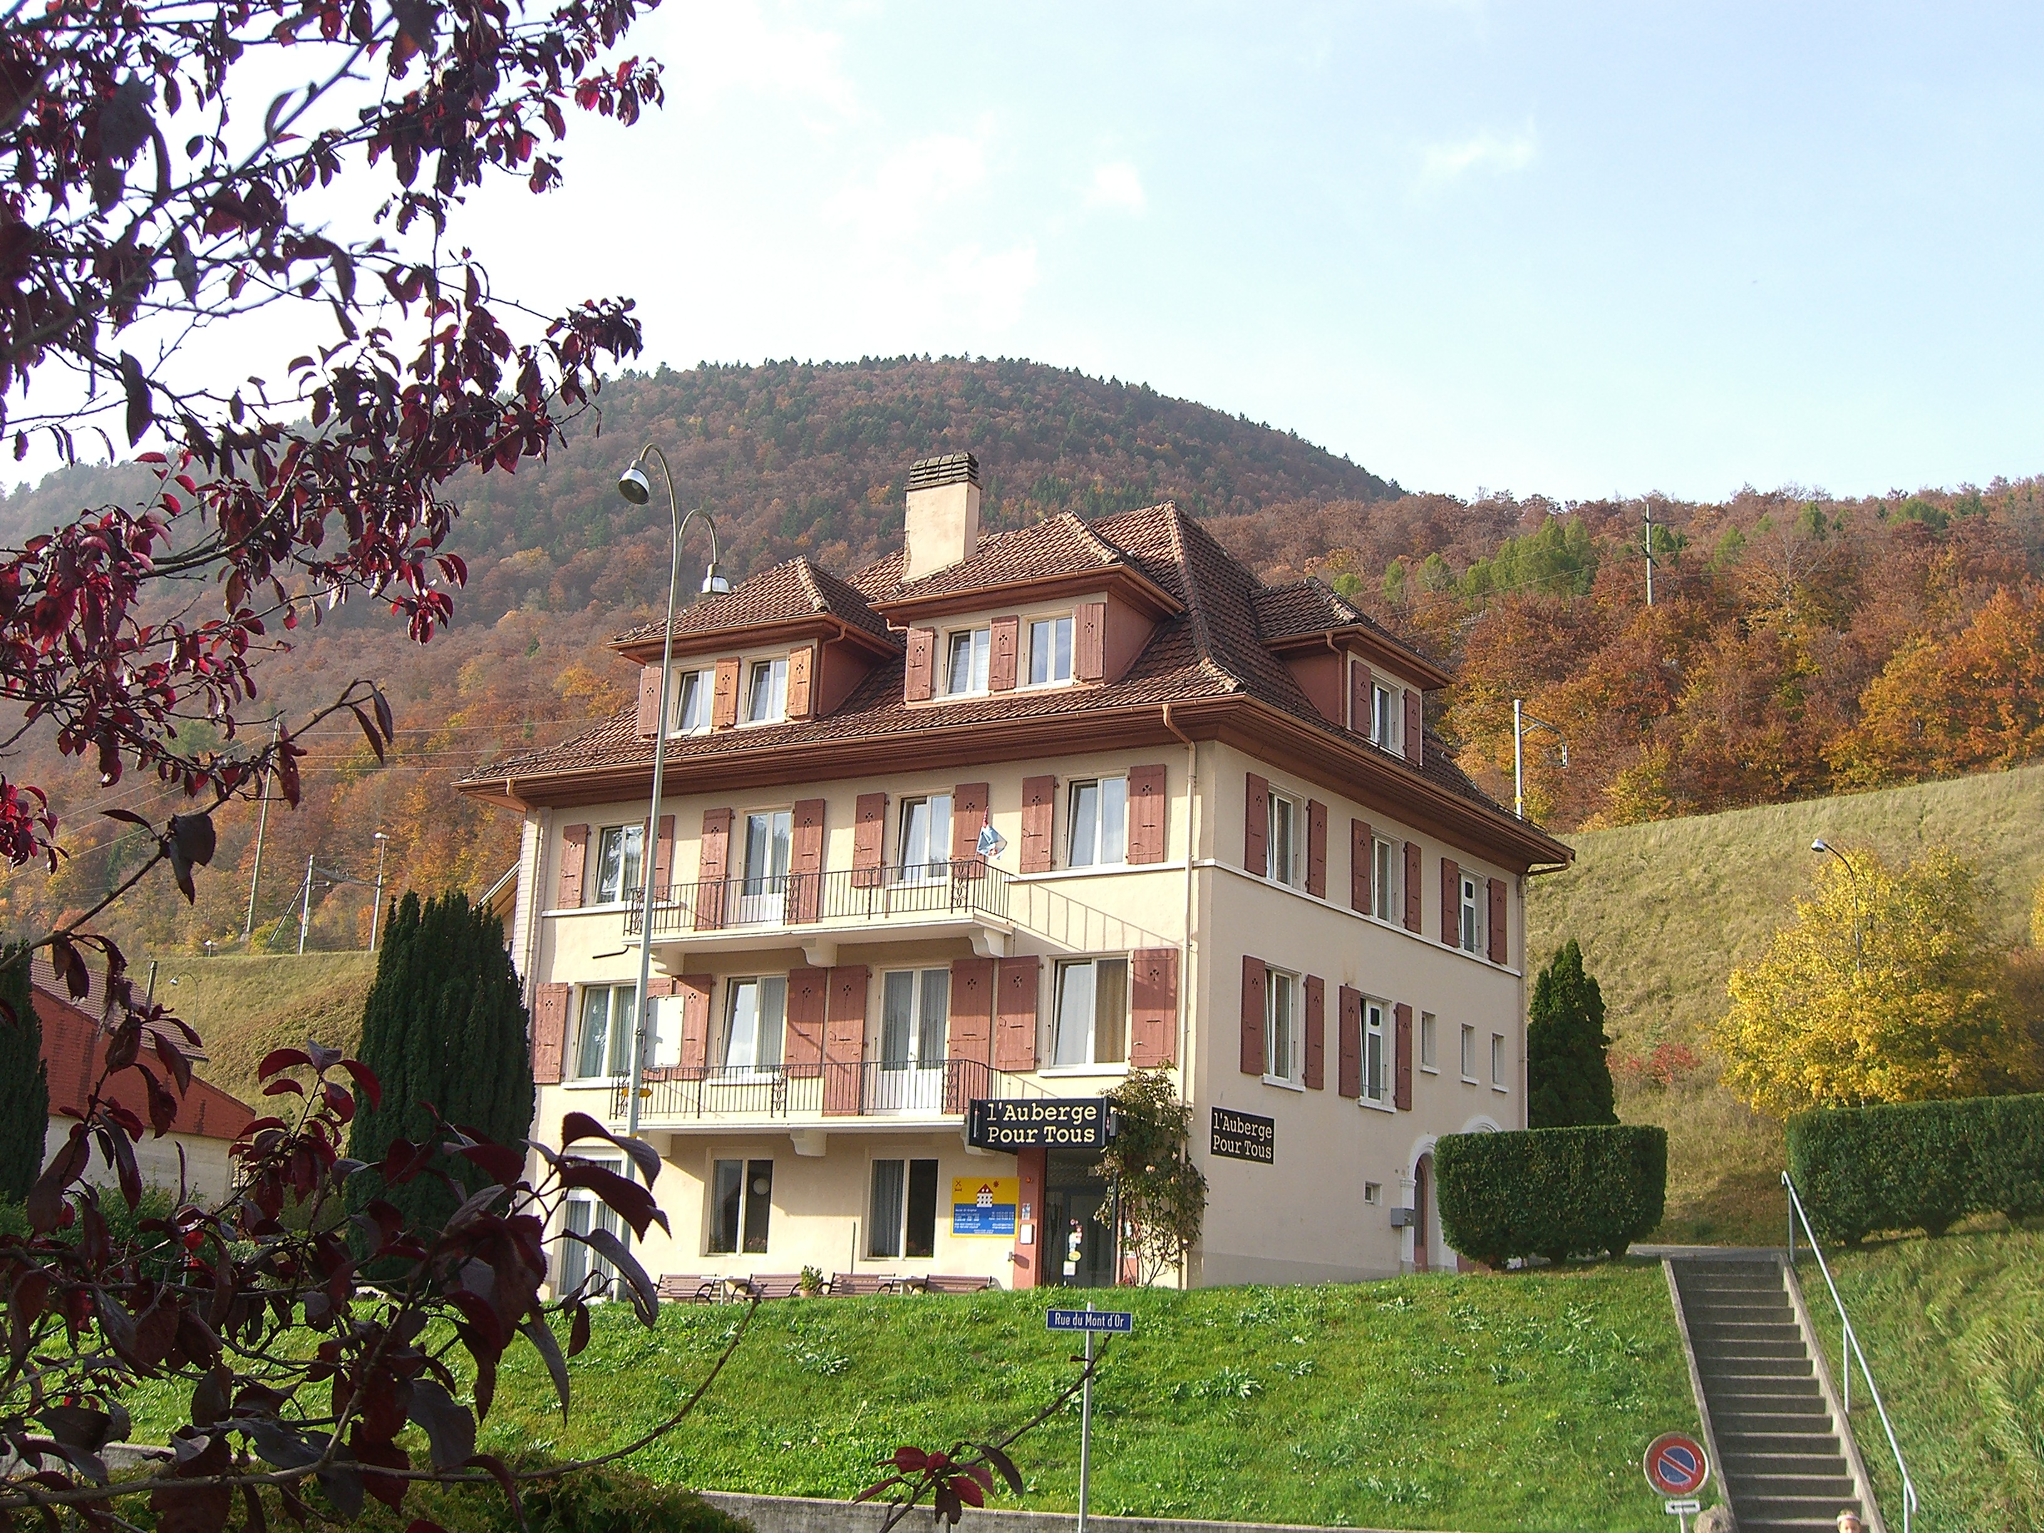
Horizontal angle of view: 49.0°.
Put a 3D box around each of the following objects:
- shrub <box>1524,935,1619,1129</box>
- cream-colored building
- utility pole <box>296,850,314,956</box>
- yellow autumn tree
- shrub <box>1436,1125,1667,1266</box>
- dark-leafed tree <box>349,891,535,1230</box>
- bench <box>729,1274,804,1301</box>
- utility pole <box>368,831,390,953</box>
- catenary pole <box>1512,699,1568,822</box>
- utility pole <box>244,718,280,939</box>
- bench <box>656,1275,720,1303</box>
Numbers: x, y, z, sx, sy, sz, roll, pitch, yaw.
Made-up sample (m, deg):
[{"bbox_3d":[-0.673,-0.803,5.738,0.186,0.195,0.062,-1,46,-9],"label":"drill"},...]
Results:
[{"bbox_3d":[11.252,6.804,45.763,2.100,6.600,2.100,-1,-13,14],"label":"shrub"},{"bbox_3d":[0.397,2.034,43.049,16.264,17.106,14.542,-6,-15,33],"label":"cream-colored building"},{"bbox_3d":[-52.383,10.392,164.084,0.350,8.200,0.350,-6,-15,33],"label":"utility pole"},{"bbox_3d":[19.736,6.189,52.017,7.000,8.800,7.000,-2,-14,21],"label":"yellow autumn tree"},{"bbox_3d":[5.757,4.663,24.400,2.450,1.450,1.100,0,-13,12],"label":"shrub"},{"bbox_3d":[-9.664,5.558,37.218,3.000,7.000,3.000,6,-13,-14],"label":"dark-leafed tree"},{"bbox_3d":[-4.037,8.494,35.663,1.250,0.800,0.620,-6,-15,33],"label":"bench"},{"bbox_3d":[-49.079,9.656,170.950,0.900,9.400,0.700,-6,-15,33],"label":"utility pole"},{"bbox_3d":[23.993,1.485,104.395,0.350,8.600,4.200,-9,-17,42],"label":"catenary pole"},{"bbox_3d":[-60.778,4.893,180.001,0.400,17.900,0.400,-6,-15,33],"label":"utility pole"},{"bbox_3d":[-5.648,8.727,36.691,1.250,0.800,0.620,-6,-15,33],"label":"bench"}]

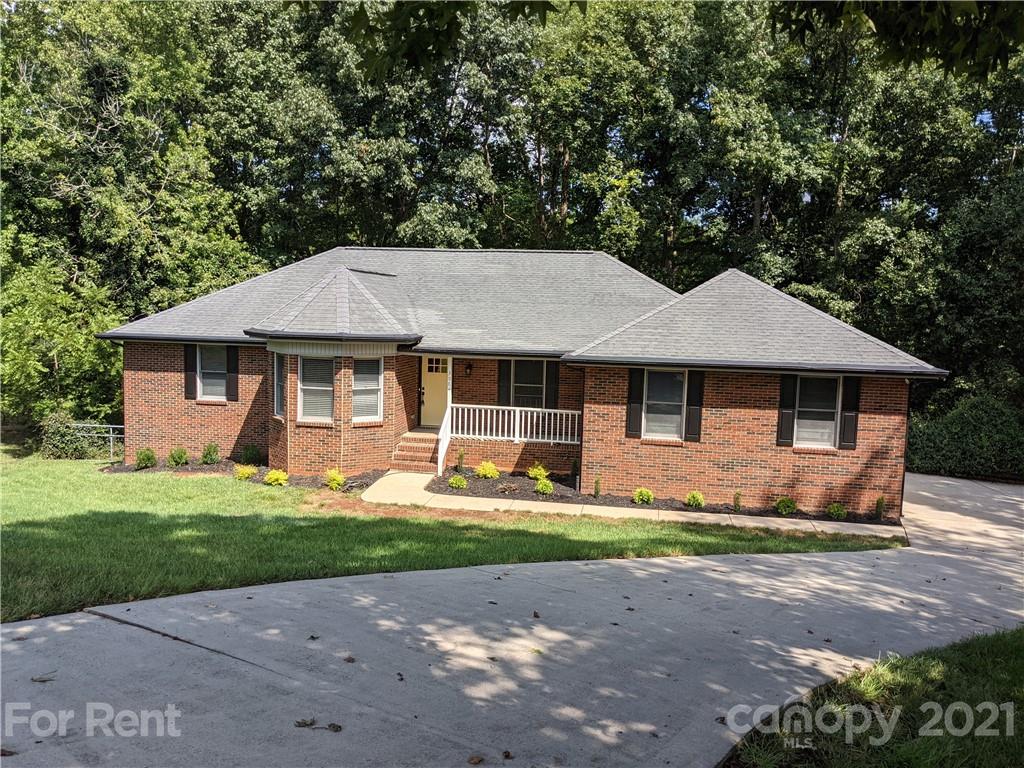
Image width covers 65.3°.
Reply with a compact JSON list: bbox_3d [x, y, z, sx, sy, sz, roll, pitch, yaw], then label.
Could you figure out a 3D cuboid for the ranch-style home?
[{"bbox_3d":[-0.615,-0.885,25.069,21.960,6.880,13.450,2,5,9],"label":"ranch-style home"}]

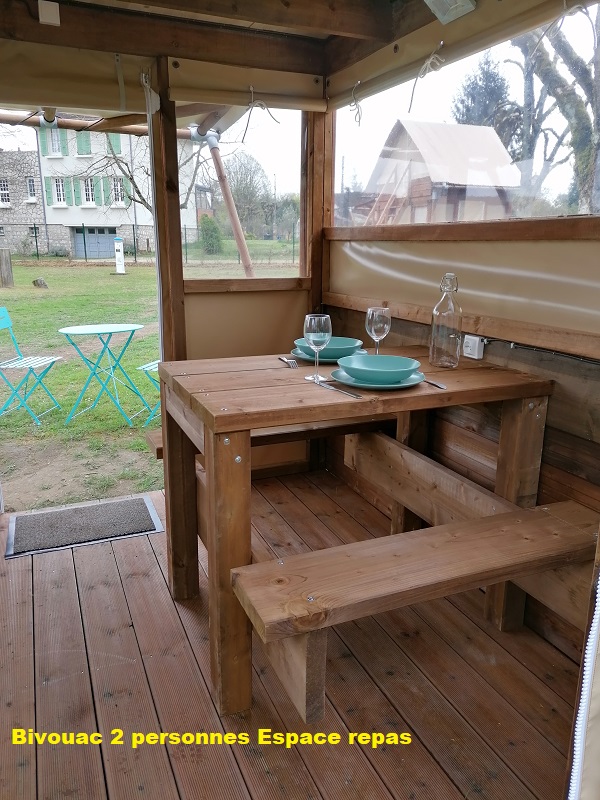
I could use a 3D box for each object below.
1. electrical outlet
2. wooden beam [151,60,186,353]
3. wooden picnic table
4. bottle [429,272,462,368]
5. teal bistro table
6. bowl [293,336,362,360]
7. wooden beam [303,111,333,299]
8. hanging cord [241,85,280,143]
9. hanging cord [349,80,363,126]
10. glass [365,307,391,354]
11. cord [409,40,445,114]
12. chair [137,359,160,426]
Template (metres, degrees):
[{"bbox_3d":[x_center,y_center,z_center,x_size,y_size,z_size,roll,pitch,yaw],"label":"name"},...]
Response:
[{"bbox_3d":[0.568,-0.177,2.051,0.042,0.074,0.074,-6,15,-23],"label":"electrical outlet"},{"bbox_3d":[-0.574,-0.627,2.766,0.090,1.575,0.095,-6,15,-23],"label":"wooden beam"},{"bbox_3d":[0.135,0.297,1.949,0.984,0.787,0.638,-6,15,-23],"label":"wooden picnic table"},{"bbox_3d":[0.456,-0.246,1.928,0.094,0.281,0.094,-6,15,-23],"label":"bottle"},{"bbox_3d":[-1.461,-0.190,4.711,0.600,0.710,0.600,3,14,8],"label":"teal bistro table"},{"bbox_3d":[0.100,-0.176,2.089,0.230,0.050,0.230,1,14,0],"label":"bowl"},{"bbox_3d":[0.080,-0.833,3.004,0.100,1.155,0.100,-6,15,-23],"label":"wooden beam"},{"bbox_3d":[-0.170,-1.230,2.696,0.165,0.230,0.050,-6,15,-23],"label":"hanging cord"},{"bbox_3d":[0.227,-1.222,2.582,0.045,0.170,0.080,-6,15,-23],"label":"hanging cord"},{"bbox_3d":[0.236,-0.192,1.917,0.078,0.178,0.078,1,14,0],"label":"glass"},{"bbox_3d":[0.426,-1.101,2.132,0.045,0.180,0.170,-6,15,-23],"label":"cord"},{"bbox_3d":[-0.885,-0.207,4.595,0.470,0.810,0.420,4,15,14],"label":"chair"}]

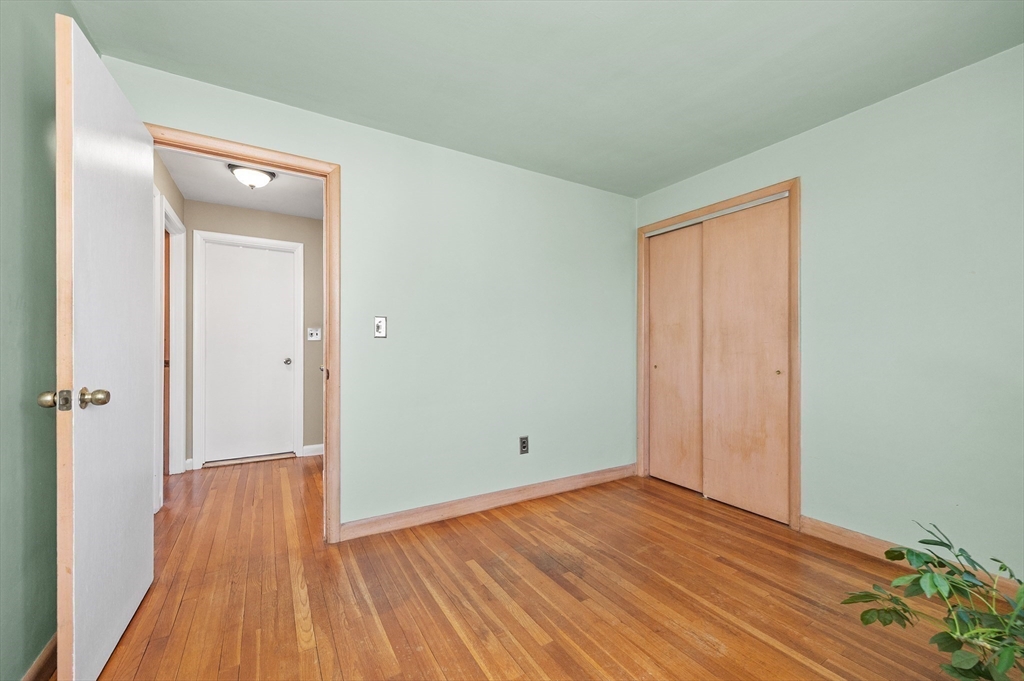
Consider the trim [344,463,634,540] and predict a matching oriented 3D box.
[{"bbox_3d":[0.053,1.076,2.801,2.333,0.097,0.020,0,0,-30],"label":"trim"}]

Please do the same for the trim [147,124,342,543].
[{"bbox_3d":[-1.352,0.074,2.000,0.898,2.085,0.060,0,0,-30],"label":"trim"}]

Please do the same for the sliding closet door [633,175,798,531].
[{"bbox_3d":[1.404,0.086,2.861,0.060,2.068,1.202,0,0,-30],"label":"sliding closet door"}]

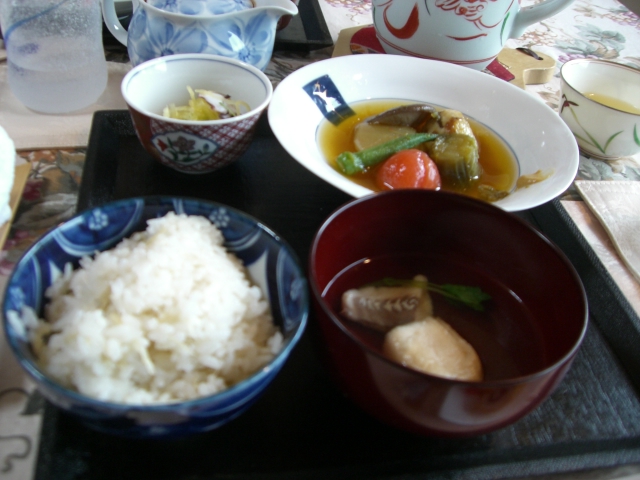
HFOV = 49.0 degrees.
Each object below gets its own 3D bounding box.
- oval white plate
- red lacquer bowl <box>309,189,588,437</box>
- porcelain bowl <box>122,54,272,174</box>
[{"bbox_3d":[0.065,-0.058,0.472,0.199,0.047,0.199,-2,40,-11],"label":"oval white plate"},{"bbox_3d":[0.053,0.042,0.330,0.120,0.072,0.120,4,40,-4],"label":"red lacquer bowl"},{"bbox_3d":[-0.079,-0.077,0.465,0.093,0.054,0.093,-2,40,-11],"label":"porcelain bowl"}]

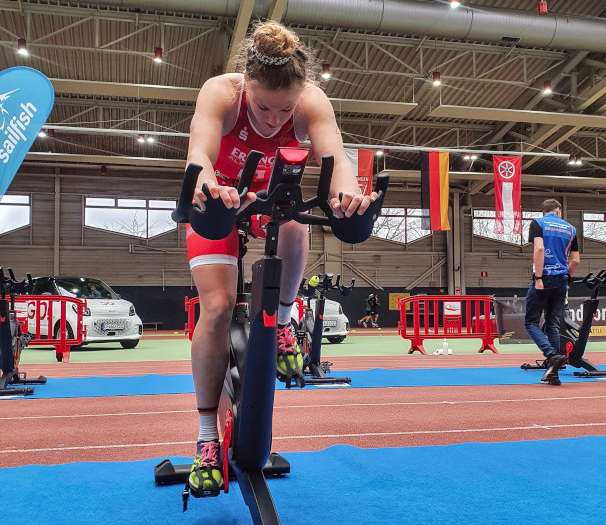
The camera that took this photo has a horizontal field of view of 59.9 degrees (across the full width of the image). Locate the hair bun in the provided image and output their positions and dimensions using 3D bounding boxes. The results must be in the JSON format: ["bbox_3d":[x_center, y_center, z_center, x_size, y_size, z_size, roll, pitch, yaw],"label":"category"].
[{"bbox_3d":[-0.082,-0.663,1.560,0.120,0.095,0.105,0,-6,-5],"label":"hair bun"}]

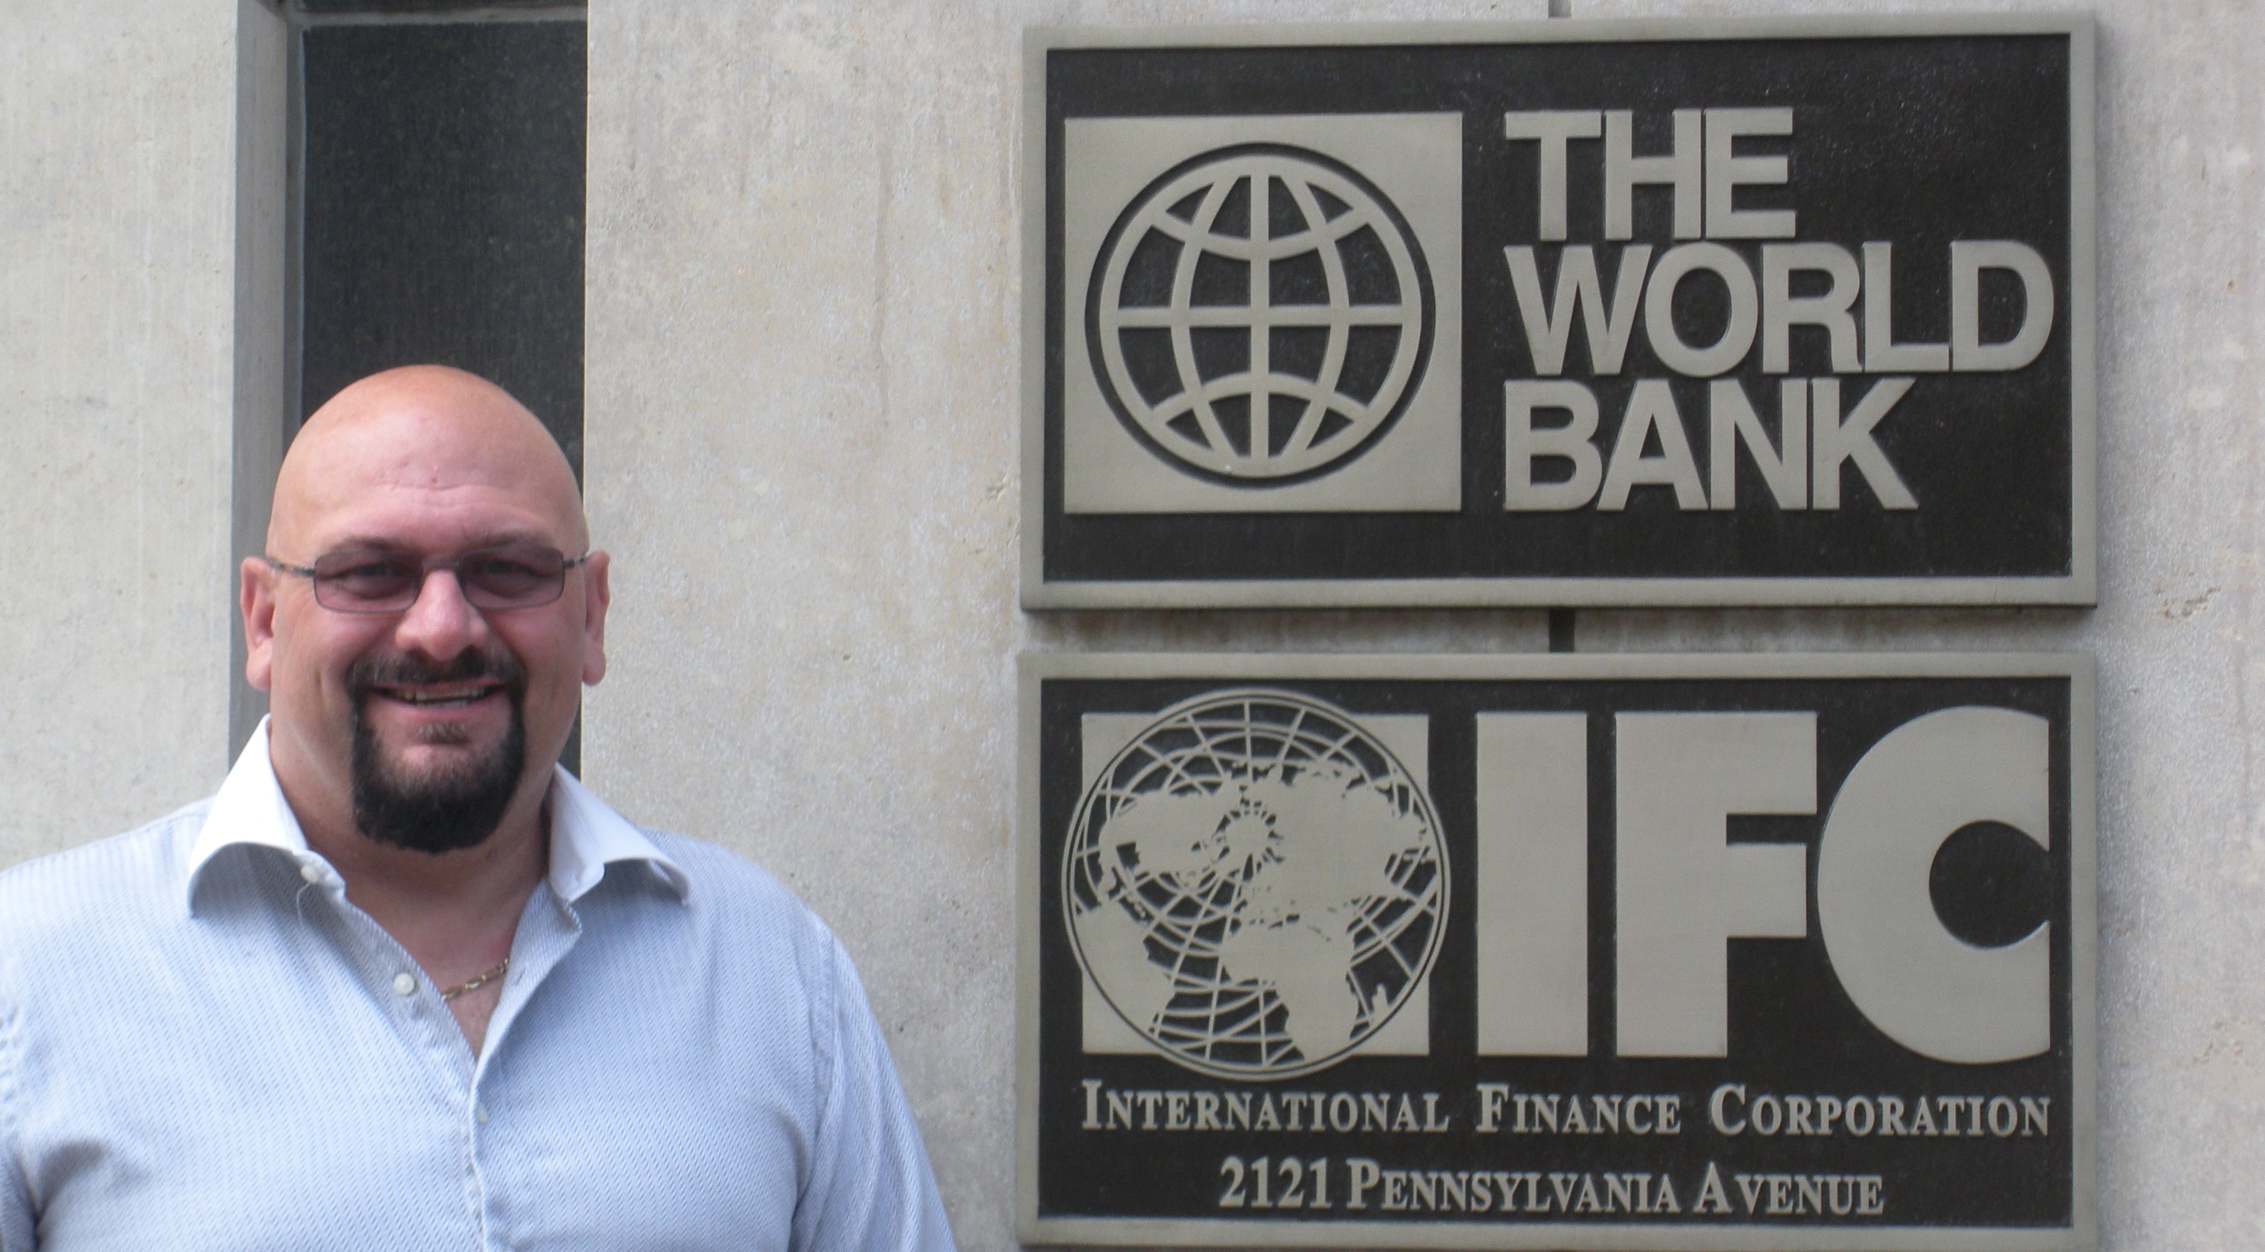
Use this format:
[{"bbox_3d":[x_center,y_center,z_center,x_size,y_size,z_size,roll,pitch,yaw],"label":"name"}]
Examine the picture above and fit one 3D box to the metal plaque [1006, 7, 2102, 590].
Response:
[{"bbox_3d":[0.240,-0.177,3.025,0.608,0.334,0.037,0,-3,6],"label":"metal plaque"}]

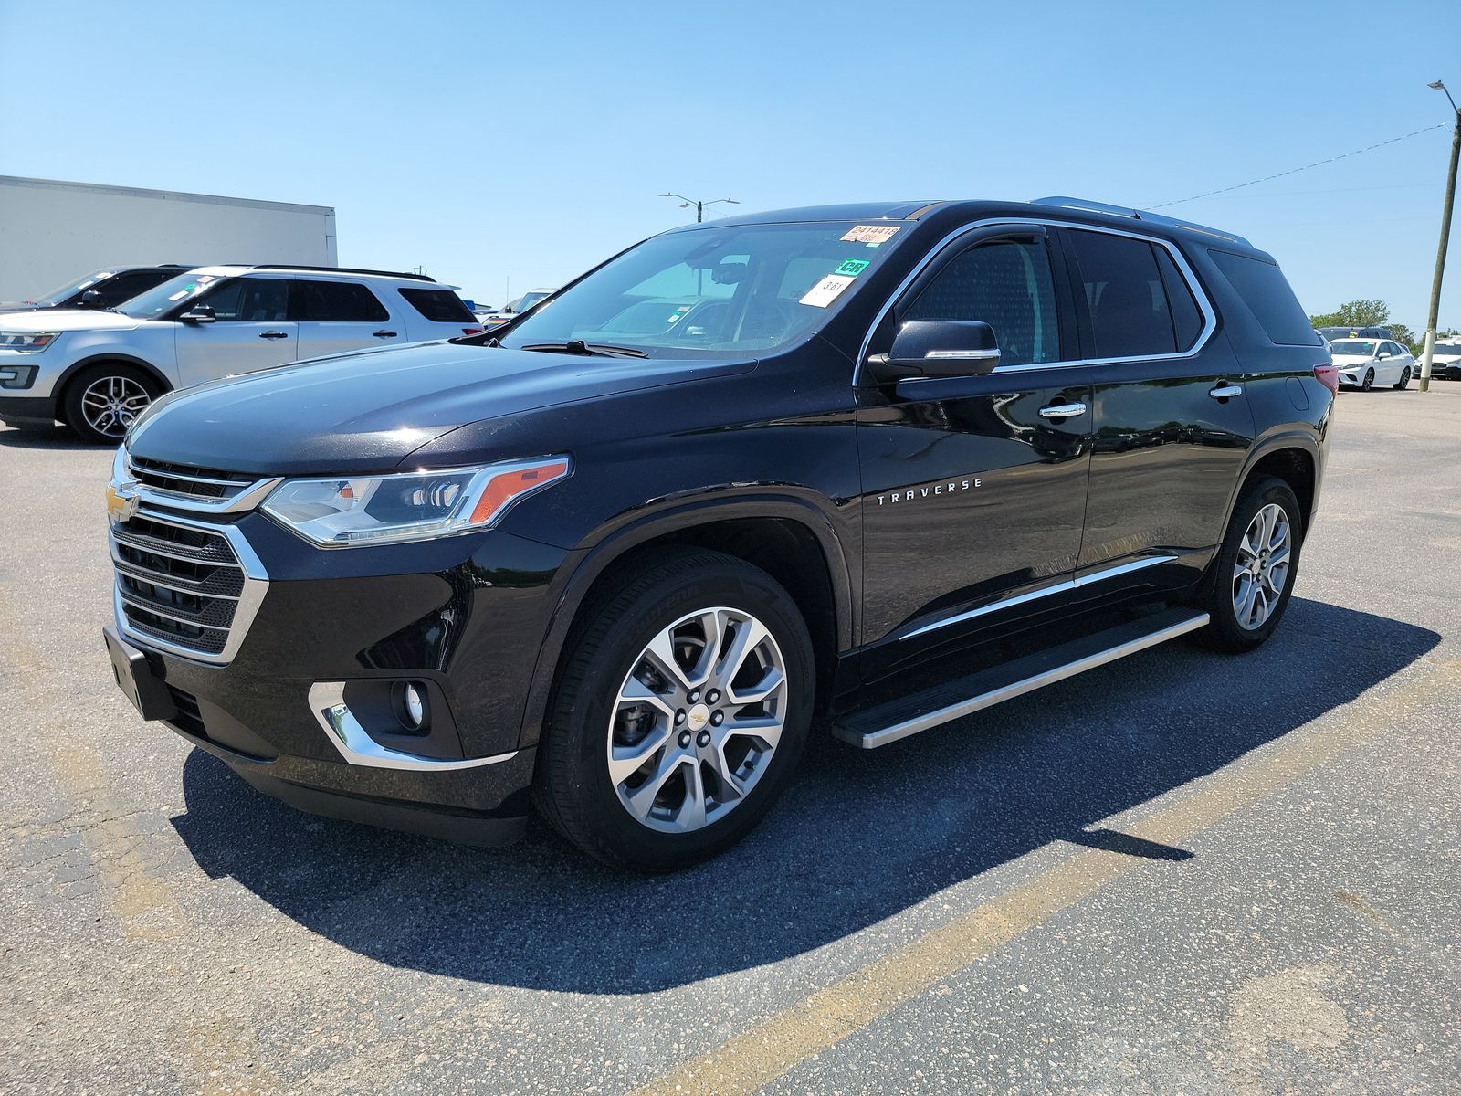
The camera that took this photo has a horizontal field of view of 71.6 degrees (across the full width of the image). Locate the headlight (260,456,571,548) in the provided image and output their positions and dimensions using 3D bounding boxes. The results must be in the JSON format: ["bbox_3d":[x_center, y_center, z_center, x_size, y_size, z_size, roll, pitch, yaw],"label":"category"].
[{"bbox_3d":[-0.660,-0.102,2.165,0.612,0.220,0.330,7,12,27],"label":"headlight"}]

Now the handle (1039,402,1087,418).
[{"bbox_3d":[1.048,-0.431,3.187,0.235,0.045,0.055,-8,14,-40],"label":"handle"}]

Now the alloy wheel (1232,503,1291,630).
[{"bbox_3d":[2.234,0.069,4.424,0.545,0.545,0.190,-8,14,-40],"label":"alloy wheel"}]

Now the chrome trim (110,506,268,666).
[{"bbox_3d":[-1.392,0.024,2.460,0.190,0.350,1.280,-8,14,-40],"label":"chrome trim"}]

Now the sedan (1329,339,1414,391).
[{"bbox_3d":[18.620,-5.445,30.100,4.880,1.445,1.840,-8,14,-38],"label":"sedan"}]

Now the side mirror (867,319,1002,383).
[{"bbox_3d":[0.520,-0.511,2.656,0.200,0.165,0.290,-8,14,-40],"label":"side mirror"}]

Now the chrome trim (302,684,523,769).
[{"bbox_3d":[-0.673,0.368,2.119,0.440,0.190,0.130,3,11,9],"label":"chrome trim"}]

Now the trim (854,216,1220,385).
[{"bbox_3d":[1.069,-0.797,3.303,2.100,0.510,0.200,-8,14,-40],"label":"trim"}]

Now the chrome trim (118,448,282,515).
[{"bbox_3d":[-1.369,-0.180,2.438,0.190,0.120,1.300,-8,14,-40],"label":"chrome trim"}]

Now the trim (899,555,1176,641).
[{"bbox_3d":[1.071,0.136,3.330,1.590,0.055,0.040,-11,16,-39],"label":"trim"}]

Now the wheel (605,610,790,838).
[{"bbox_3d":[-0.118,0.396,2.476,0.545,0.545,0.190,-9,15,-41],"label":"wheel"}]

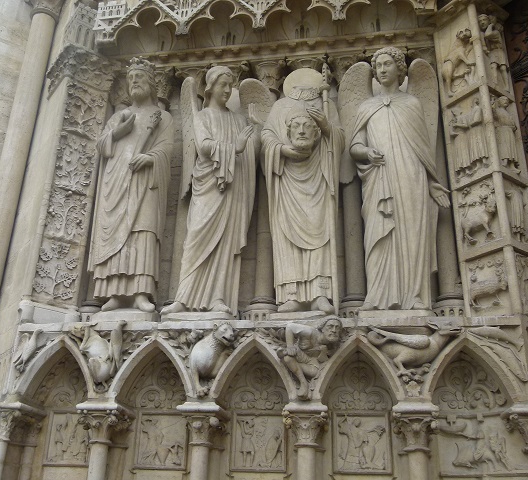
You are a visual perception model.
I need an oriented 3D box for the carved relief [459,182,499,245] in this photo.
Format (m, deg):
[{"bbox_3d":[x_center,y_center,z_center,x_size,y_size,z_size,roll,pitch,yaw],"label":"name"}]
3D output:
[{"bbox_3d":[1.460,-0.179,4.018,0.120,0.381,0.277,16,-27,-31],"label":"carved relief"}]

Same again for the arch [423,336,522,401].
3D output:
[{"bbox_3d":[1.363,0.864,3.925,0.637,0.439,0.250,-2,-23,9],"label":"arch"}]

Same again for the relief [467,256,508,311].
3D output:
[{"bbox_3d":[1.588,0.310,4.196,0.120,0.385,0.300,16,-27,-32],"label":"relief"}]

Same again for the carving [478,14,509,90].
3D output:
[{"bbox_3d":[1.943,-1.594,4.977,0.329,0.826,0.130,17,-27,-32],"label":"carving"}]

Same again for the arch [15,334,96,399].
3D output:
[{"bbox_3d":[-1.357,0.907,4.109,0.562,0.442,0.280,-2,-23,8],"label":"arch"}]

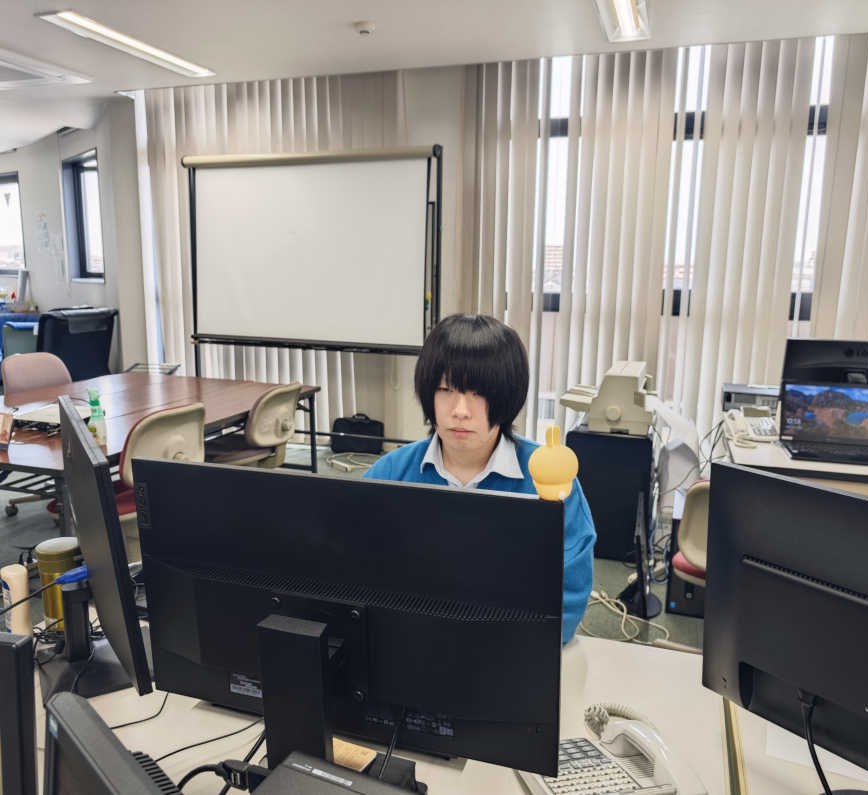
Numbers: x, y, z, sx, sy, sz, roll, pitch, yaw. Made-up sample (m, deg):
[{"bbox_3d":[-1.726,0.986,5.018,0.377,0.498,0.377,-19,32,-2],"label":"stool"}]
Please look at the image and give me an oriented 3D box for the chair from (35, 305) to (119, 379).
[{"bbox_3d":[-3.674,-0.410,7.243,0.650,0.900,0.680,6,11,30],"label":"chair"}]

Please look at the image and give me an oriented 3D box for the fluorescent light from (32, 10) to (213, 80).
[{"bbox_3d":[-1.827,-2.160,4.359,0.230,0.080,1.250,4,10,19],"label":"fluorescent light"}]

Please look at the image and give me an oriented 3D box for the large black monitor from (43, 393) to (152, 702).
[{"bbox_3d":[-0.564,0.233,1.075,0.185,0.385,0.520,-5,11,-32],"label":"large black monitor"}]

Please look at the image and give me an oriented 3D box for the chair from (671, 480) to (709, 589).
[{"bbox_3d":[0.941,0.577,2.073,0.520,0.820,0.560,4,10,19],"label":"chair"}]

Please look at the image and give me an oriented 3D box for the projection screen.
[{"bbox_3d":[-0.872,-0.965,4.736,1.753,1.242,0.080,4,10,17],"label":"projection screen"}]

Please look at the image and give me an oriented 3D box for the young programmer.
[{"bbox_3d":[0.037,0.476,1.297,0.490,1.230,0.640,3,10,13],"label":"young programmer"}]

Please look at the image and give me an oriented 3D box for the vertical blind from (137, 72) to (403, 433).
[{"bbox_3d":[-1.267,-0.968,5.280,2.173,2.650,0.110,4,10,17],"label":"vertical blind"}]

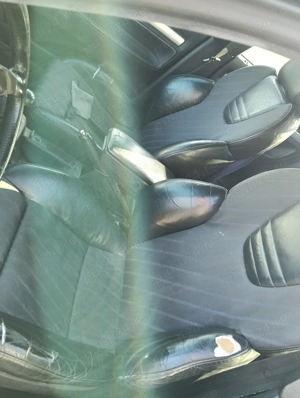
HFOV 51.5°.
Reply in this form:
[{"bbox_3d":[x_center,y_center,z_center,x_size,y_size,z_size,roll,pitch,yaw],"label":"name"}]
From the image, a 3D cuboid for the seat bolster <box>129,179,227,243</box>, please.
[{"bbox_3d":[0.077,0.035,1.023,0.130,0.360,0.135,54,30,-40],"label":"seat bolster"}]

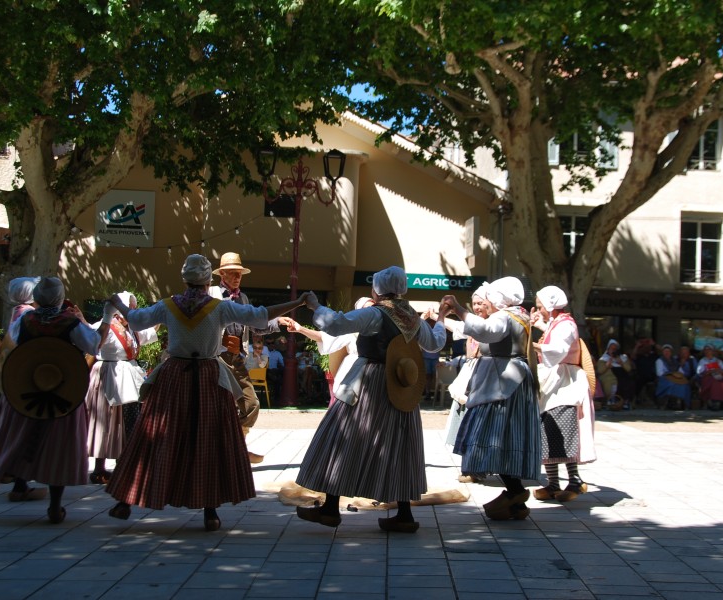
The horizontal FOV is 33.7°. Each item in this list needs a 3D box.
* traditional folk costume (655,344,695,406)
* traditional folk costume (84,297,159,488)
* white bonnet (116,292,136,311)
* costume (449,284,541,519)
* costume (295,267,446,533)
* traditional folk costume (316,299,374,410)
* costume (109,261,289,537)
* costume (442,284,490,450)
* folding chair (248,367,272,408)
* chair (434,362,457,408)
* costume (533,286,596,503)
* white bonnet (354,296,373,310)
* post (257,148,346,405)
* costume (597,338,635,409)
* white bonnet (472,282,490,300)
[{"bbox_3d":[5.893,1.436,22.400,0.720,1.220,0.780,2,-3,0],"label":"traditional folk costume"},{"bbox_3d":[-1.941,0.667,9.650,0.550,1.420,0.620,-1,-3,44],"label":"traditional folk costume"},{"bbox_3d":[-1.942,0.004,9.800,0.200,0.180,0.170,0,-3,28],"label":"white bonnet"},{"bbox_3d":[0.916,0.668,8.100,0.640,1.650,0.680,2,-3,6],"label":"costume"},{"bbox_3d":[0.067,0.609,7.300,0.750,1.640,0.820,0,-3,35],"label":"costume"},{"bbox_3d":[0.044,0.770,10.500,0.620,1.560,0.750,-1,-3,41],"label":"traditional folk costume"},{"bbox_3d":[-0.964,0.550,7.100,1.120,1.640,0.750,2,-3,-6],"label":"costume"},{"bbox_3d":[0.954,0.618,9.900,0.580,1.500,0.600,4,-3,-41],"label":"costume"},{"bbox_3d":[-1.786,1.548,21.000,0.440,0.770,0.480,2,-2,-11],"label":"folding chair"},{"bbox_3d":[1.510,1.501,21.200,0.490,0.840,0.530,1,-3,12],"label":"chair"},{"bbox_3d":[1.548,0.721,9.100,0.520,1.620,0.580,2,-2,-9],"label":"costume"},{"bbox_3d":[0.036,0.054,10.700,0.230,0.190,0.200,0,-3,41],"label":"white bonnet"},{"bbox_3d":[-1.081,-0.423,21.500,1.570,4.600,0.420,2,-3,0],"label":"post"},{"bbox_3d":[4.594,1.324,21.500,0.660,1.260,0.750,1,-2,9],"label":"costume"},{"bbox_3d":[0.988,-0.065,9.750,0.180,0.180,0.210,-1,-3,37],"label":"white bonnet"}]

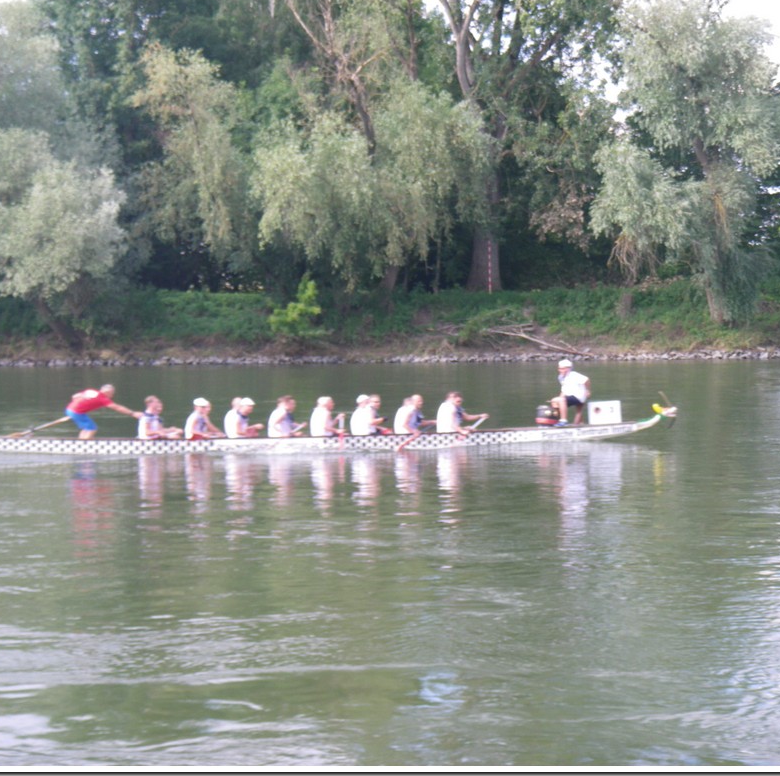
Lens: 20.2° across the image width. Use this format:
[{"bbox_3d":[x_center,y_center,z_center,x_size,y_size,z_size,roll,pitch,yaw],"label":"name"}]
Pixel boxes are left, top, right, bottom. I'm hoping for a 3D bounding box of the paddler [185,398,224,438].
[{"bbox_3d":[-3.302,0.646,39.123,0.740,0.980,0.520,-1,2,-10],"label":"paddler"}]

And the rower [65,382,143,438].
[{"bbox_3d":[-5.280,0.543,40.250,1.400,1.240,0.580,-1,2,-9],"label":"rower"}]

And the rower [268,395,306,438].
[{"bbox_3d":[-1.844,0.625,39.379,0.740,0.980,0.520,-1,2,-10],"label":"rower"}]

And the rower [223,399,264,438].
[{"bbox_3d":[-2.630,0.669,40.100,0.820,1.000,0.560,0,2,-5],"label":"rower"}]

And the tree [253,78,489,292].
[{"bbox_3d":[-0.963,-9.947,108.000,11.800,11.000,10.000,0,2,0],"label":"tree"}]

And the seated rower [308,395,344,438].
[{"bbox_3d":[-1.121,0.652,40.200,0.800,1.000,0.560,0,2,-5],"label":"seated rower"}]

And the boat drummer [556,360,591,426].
[{"bbox_3d":[3.407,0.092,40.538,0.720,1.240,0.550,-1,2,-10],"label":"boat drummer"}]

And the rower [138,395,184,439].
[{"bbox_3d":[-4.090,0.647,38.984,0.800,0.990,0.520,-1,2,-10],"label":"rower"}]

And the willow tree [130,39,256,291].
[{"bbox_3d":[-9.790,-11.135,109.000,6.400,12.300,6.200,0,2,0],"label":"willow tree"}]

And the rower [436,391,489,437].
[{"bbox_3d":[1.297,0.571,39.931,0.880,1.000,0.540,-1,2,-10],"label":"rower"}]

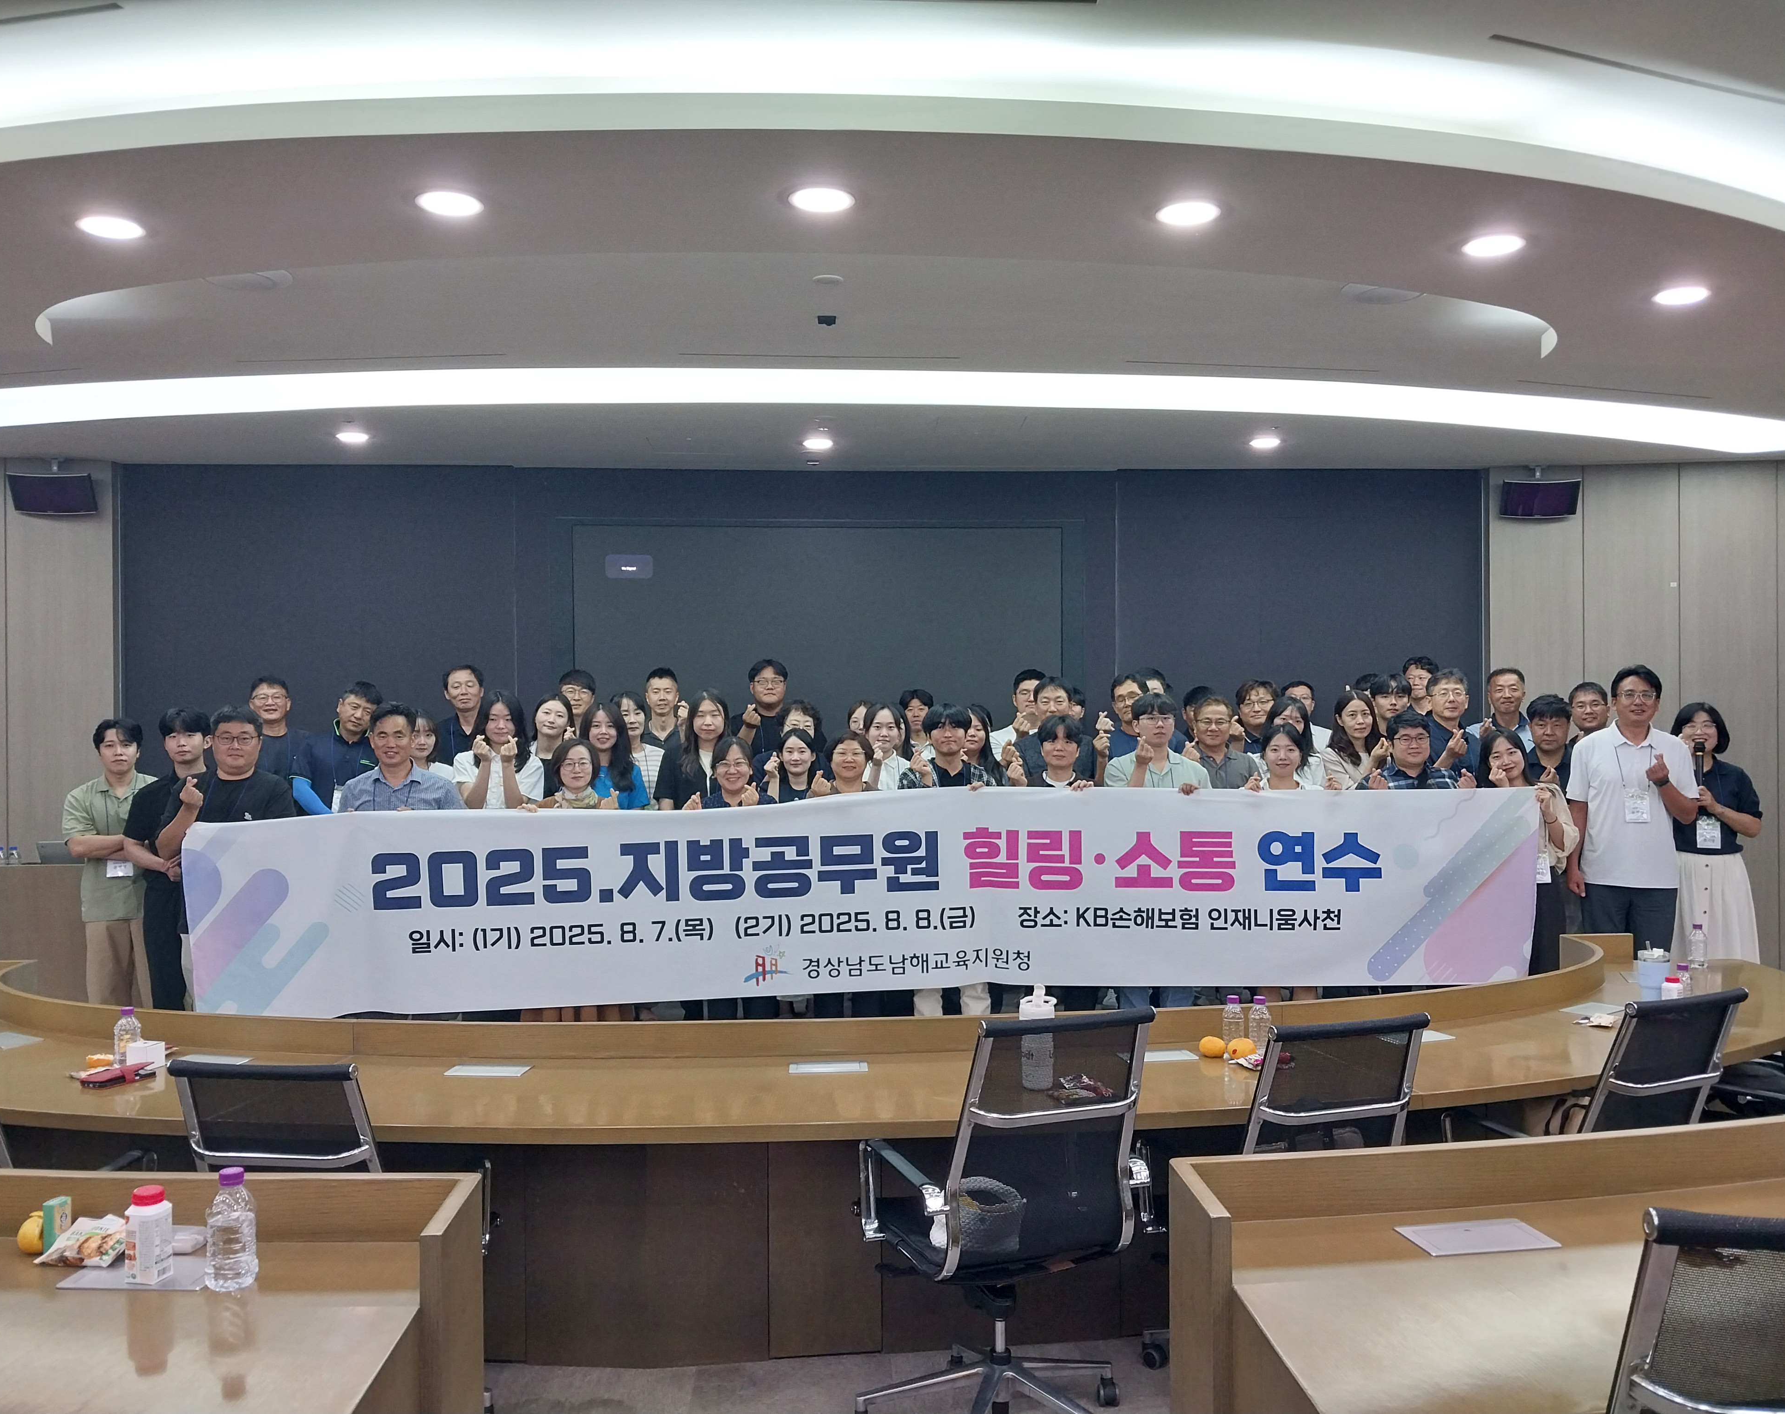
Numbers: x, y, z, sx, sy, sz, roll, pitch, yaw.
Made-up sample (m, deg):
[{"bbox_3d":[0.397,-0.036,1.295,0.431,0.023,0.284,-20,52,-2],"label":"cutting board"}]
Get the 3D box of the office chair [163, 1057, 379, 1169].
[{"bbox_3d":[-1.180,1.190,3.060,0.610,0.980,0.640,0,0,10],"label":"office chair"}]

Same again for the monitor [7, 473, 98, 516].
[{"bbox_3d":[-4.660,-1.200,7.900,0.460,0.235,0.170,0,20,-2],"label":"monitor"}]

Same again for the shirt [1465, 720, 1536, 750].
[{"bbox_3d":[3.050,0.390,7.020,0.480,0.690,0.280,0,0,14],"label":"shirt"}]

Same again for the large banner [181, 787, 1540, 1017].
[{"bbox_3d":[-0.120,0.718,5.250,5.000,0.750,0.120,-2,0,0],"label":"large banner"}]

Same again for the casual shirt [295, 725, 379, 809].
[{"bbox_3d":[-2.677,0.419,6.953,0.530,0.700,0.290,0,0,-14],"label":"casual shirt"}]

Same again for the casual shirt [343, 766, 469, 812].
[{"bbox_3d":[-1.885,0.560,5.450,0.500,0.690,0.290,0,0,-9],"label":"casual shirt"}]

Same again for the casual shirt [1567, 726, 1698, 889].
[{"bbox_3d":[3.020,0.400,5.780,0.540,0.690,0.300,0,0,16],"label":"casual shirt"}]

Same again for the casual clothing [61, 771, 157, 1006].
[{"bbox_3d":[-3.363,0.941,6.105,0.500,1.330,0.320,0,0,-18],"label":"casual clothing"}]

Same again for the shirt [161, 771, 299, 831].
[{"bbox_3d":[-2.570,0.555,5.500,0.550,0.670,0.330,0,0,-13],"label":"shirt"}]

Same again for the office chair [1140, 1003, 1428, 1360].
[{"bbox_3d":[0.950,1.170,3.420,0.620,0.940,0.620,0,0,-18],"label":"office chair"}]

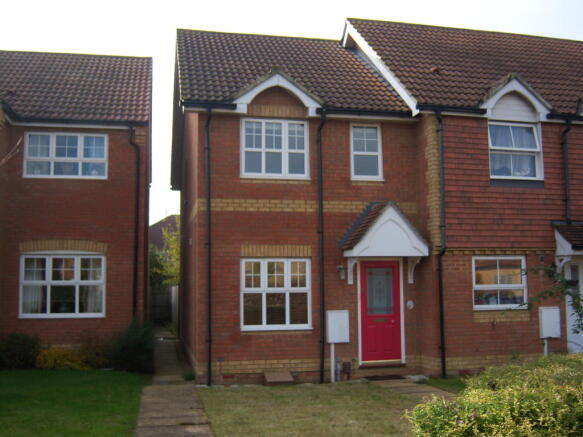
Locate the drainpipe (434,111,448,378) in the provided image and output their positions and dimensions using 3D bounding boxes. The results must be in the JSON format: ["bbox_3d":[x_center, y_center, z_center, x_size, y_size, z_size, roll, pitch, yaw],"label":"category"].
[{"bbox_3d":[2.744,0.423,11.040,0.140,4.882,0.150,1,-5,-11],"label":"drainpipe"}]

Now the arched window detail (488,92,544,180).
[{"bbox_3d":[4.323,-1.591,11.705,1.130,1.680,0.220,1,-6,-12],"label":"arched window detail"}]

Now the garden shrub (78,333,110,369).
[{"bbox_3d":[-3.906,2.615,12.035,0.575,0.662,0.600,0,-5,-11],"label":"garden shrub"}]

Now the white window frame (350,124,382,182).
[{"bbox_3d":[1.462,-1.274,11.730,0.626,1.104,0.100,0,-5,-11],"label":"white window frame"}]

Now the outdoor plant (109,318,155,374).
[{"bbox_3d":[-3.117,2.471,11.846,0.842,0.984,0.850,0,-5,-11],"label":"outdoor plant"}]

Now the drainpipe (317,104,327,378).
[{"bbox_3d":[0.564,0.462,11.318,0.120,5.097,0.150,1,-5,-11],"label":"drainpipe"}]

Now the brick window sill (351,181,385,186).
[{"bbox_3d":[1.492,-0.679,11.826,0.690,0.095,0.120,1,-6,-14],"label":"brick window sill"}]

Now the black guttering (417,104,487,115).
[{"bbox_3d":[2.983,-2.010,11.241,1.380,0.122,0.120,1,-6,-12],"label":"black guttering"}]

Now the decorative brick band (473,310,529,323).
[{"bbox_3d":[3.931,1.831,11.365,1.165,0.194,0.100,1,-6,-12],"label":"decorative brick band"}]

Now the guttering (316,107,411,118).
[{"bbox_3d":[1.411,-2.008,11.611,1.890,0.114,0.120,1,-6,-12],"label":"guttering"}]

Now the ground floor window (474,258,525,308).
[{"bbox_3d":[3.928,1.206,11.447,1.120,0.986,0.100,1,-6,-12],"label":"ground floor window"}]

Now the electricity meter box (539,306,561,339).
[{"bbox_3d":[4.887,1.967,11.472,0.380,0.590,0.110,0,-5,-11],"label":"electricity meter box"}]

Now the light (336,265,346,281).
[{"bbox_3d":[0.925,1.009,11.278,0.121,0.284,0.200,0,-5,-11],"label":"light"}]

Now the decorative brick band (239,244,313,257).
[{"bbox_3d":[-0.279,0.602,11.234,1.315,0.218,0.100,1,-6,-12],"label":"decorative brick band"}]

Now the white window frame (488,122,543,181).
[{"bbox_3d":[4.272,-1.289,11.531,1.146,1.143,0.120,1,-5,-11],"label":"white window frame"}]

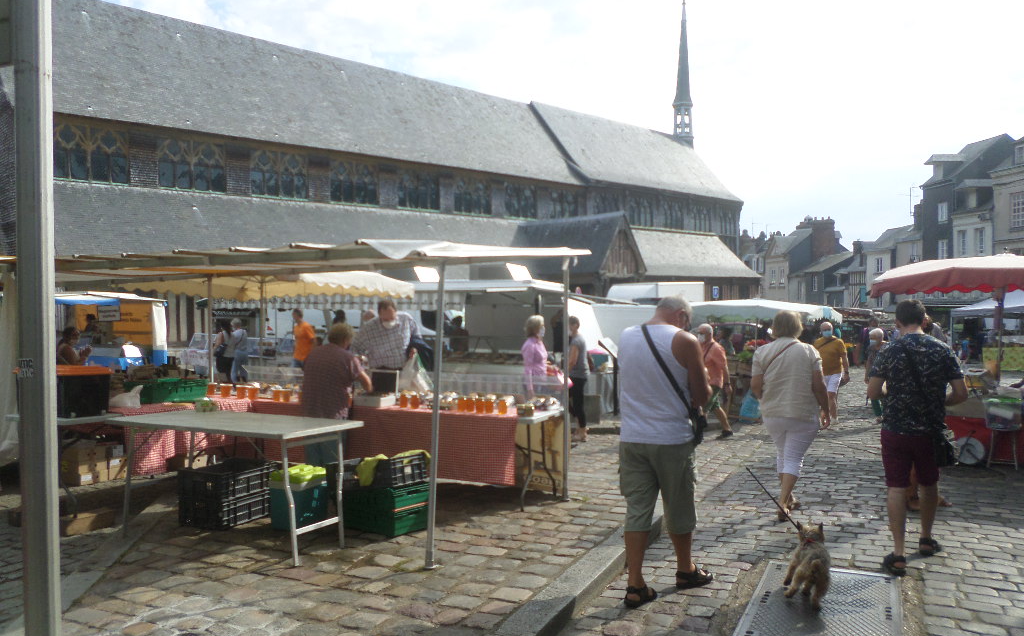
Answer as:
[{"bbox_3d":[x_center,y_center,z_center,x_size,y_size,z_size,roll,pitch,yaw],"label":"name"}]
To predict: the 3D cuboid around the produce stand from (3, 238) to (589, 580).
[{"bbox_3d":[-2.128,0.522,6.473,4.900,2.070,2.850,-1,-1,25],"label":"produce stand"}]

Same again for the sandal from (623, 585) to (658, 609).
[{"bbox_3d":[0.715,1.541,4.100,0.105,0.100,0.270,-1,-2,33],"label":"sandal"}]

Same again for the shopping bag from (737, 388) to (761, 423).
[{"bbox_3d":[3.886,1.440,12.100,0.370,0.550,0.250,0,2,15],"label":"shopping bag"}]

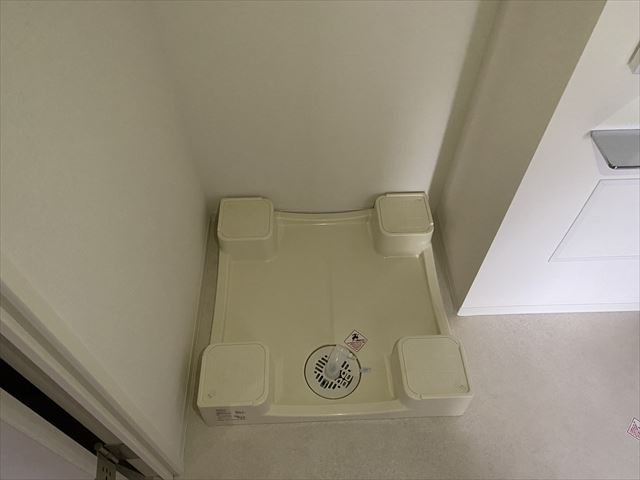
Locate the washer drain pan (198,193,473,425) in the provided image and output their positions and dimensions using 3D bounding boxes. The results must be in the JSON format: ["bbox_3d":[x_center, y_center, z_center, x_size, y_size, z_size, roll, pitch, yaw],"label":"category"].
[{"bbox_3d":[0.028,0.158,1.353,0.640,0.135,0.640,-2,53,0],"label":"washer drain pan"}]

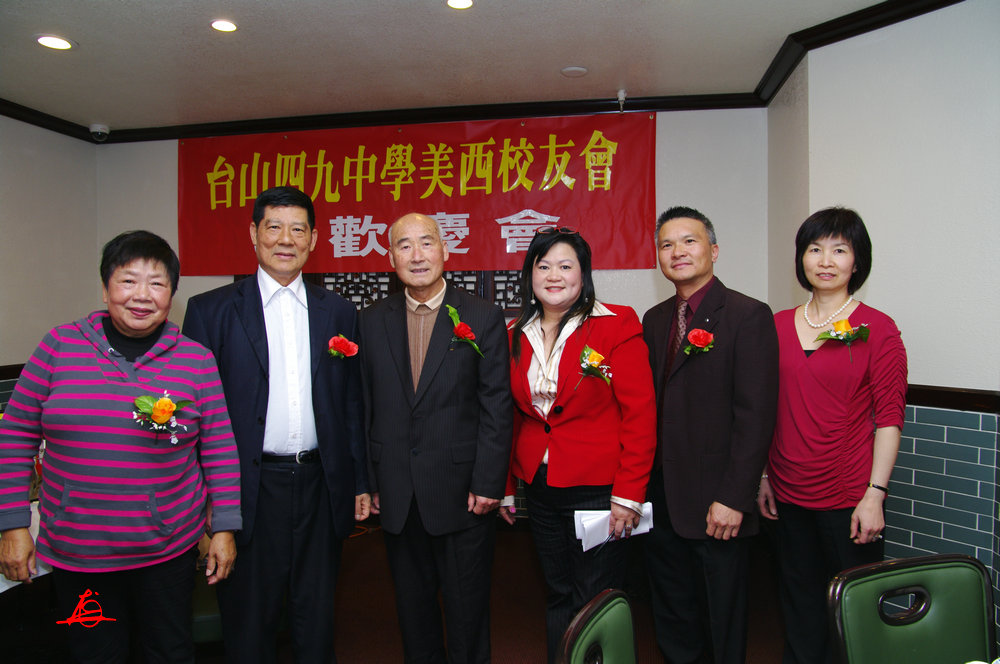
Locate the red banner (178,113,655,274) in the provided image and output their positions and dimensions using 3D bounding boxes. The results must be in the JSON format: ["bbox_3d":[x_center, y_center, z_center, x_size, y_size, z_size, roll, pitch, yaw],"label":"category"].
[{"bbox_3d":[-0.599,-0.808,4.086,3.050,0.907,0.020,0,2,10],"label":"red banner"}]

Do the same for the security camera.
[{"bbox_3d":[-2.566,-1.272,4.273,0.117,0.092,0.117,-1,2,-27],"label":"security camera"}]

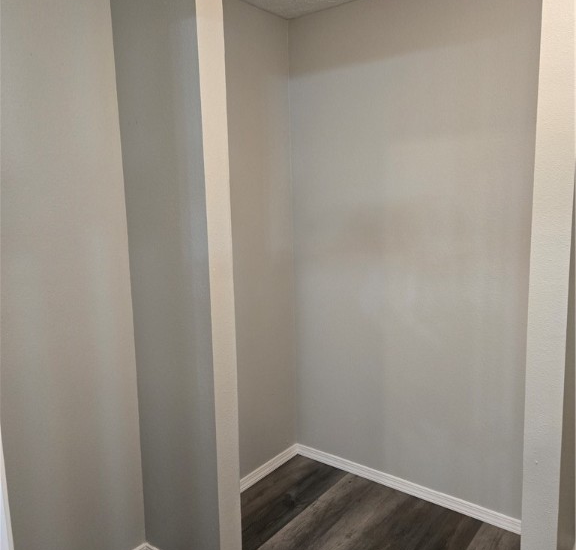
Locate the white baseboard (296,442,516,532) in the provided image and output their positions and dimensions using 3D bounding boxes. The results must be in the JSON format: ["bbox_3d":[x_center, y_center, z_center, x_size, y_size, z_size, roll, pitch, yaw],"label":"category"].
[{"bbox_3d":[0.567,1.073,2.612,1.325,0.057,0.015,5,10,38],"label":"white baseboard"}]

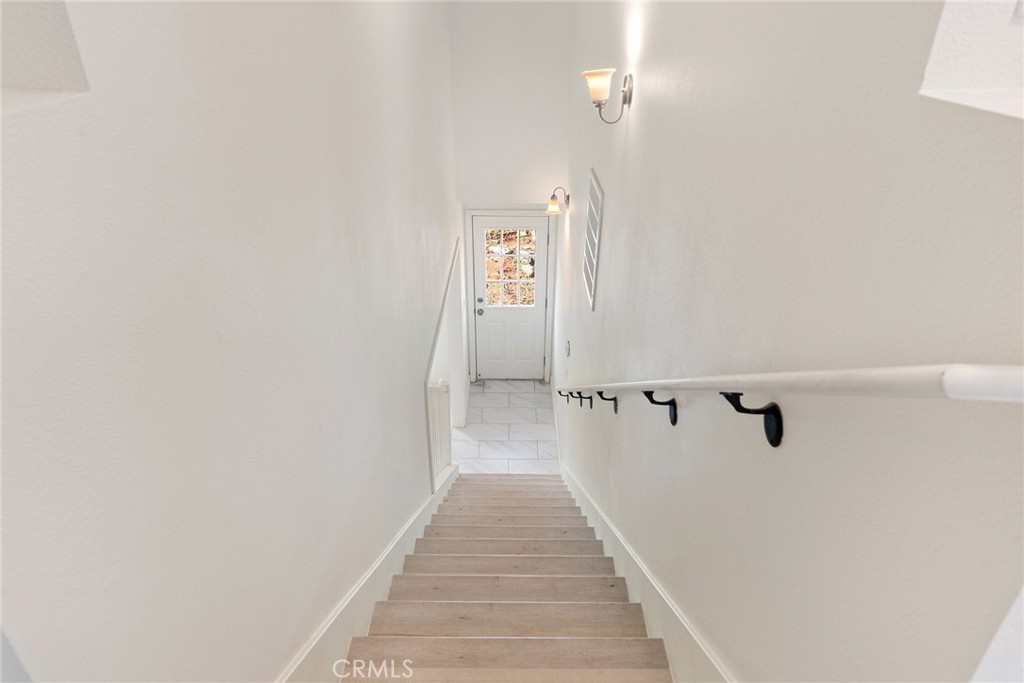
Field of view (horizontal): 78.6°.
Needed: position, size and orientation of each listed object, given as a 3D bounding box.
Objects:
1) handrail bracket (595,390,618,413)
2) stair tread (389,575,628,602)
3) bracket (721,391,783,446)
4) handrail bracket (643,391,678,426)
[{"bbox_3d":[0.441,0.284,2.916,0.098,0.115,0.060,0,29,0],"label":"handrail bracket"},{"bbox_3d":[-0.013,1.056,2.471,0.960,0.030,0.290,0,29,0],"label":"stair tread"},{"bbox_3d":[0.442,0.143,1.160,0.098,0.115,0.060,0,29,0],"label":"bracket"},{"bbox_3d":[0.442,0.202,1.883,0.098,0.115,0.060,0,29,0],"label":"handrail bracket"}]

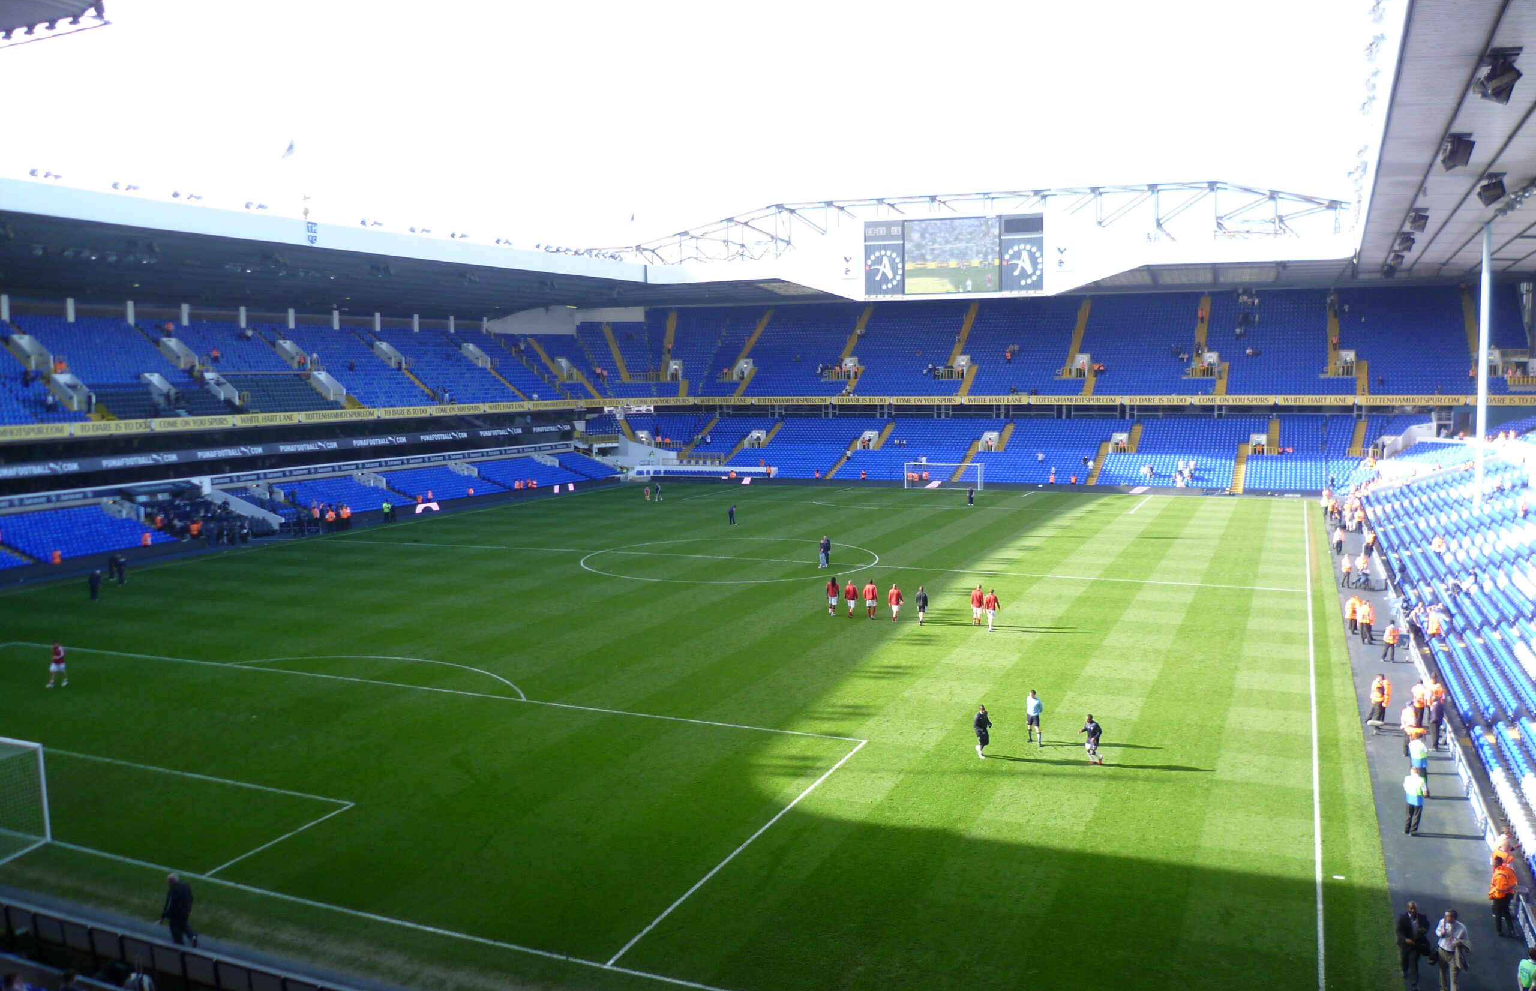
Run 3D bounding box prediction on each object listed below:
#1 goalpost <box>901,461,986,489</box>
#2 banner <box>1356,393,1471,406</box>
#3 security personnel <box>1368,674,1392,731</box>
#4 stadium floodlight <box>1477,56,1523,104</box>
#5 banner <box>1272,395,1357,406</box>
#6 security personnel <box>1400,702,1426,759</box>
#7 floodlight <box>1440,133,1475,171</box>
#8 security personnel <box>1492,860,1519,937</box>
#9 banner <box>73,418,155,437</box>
[{"bbox_3d":[17.946,-1.904,125.992,7.500,2.520,2.100,2,6,23],"label":"goalpost"},{"bbox_3d":[64.686,-9.511,124.491,10.250,1.050,0.100,2,6,23],"label":"banner"},{"bbox_3d":[20.430,6.850,41.477,0.650,1.730,0.420,4,7,34],"label":"security personnel"},{"bbox_3d":[20.968,-11.886,35.619,0.950,1.000,0.950,-14,0,23],"label":"stadium floodlight"},{"bbox_3d":[56.366,-9.765,127.985,8.050,1.050,0.100,2,6,23],"label":"banner"},{"bbox_3d":[19.726,7.207,38.070,0.420,1.730,0.580,-2,6,-18],"label":"security personnel"},{"bbox_3d":[26.981,-13.444,48.584,0.950,1.000,0.950,-14,0,23],"label":"floodlight"},{"bbox_3d":[15.338,8.381,25.865,0.520,1.720,0.400,-3,6,-26],"label":"security personnel"},{"bbox_3d":[-47.498,-4.968,90.238,0.100,1.050,7.220,2,6,23],"label":"banner"}]

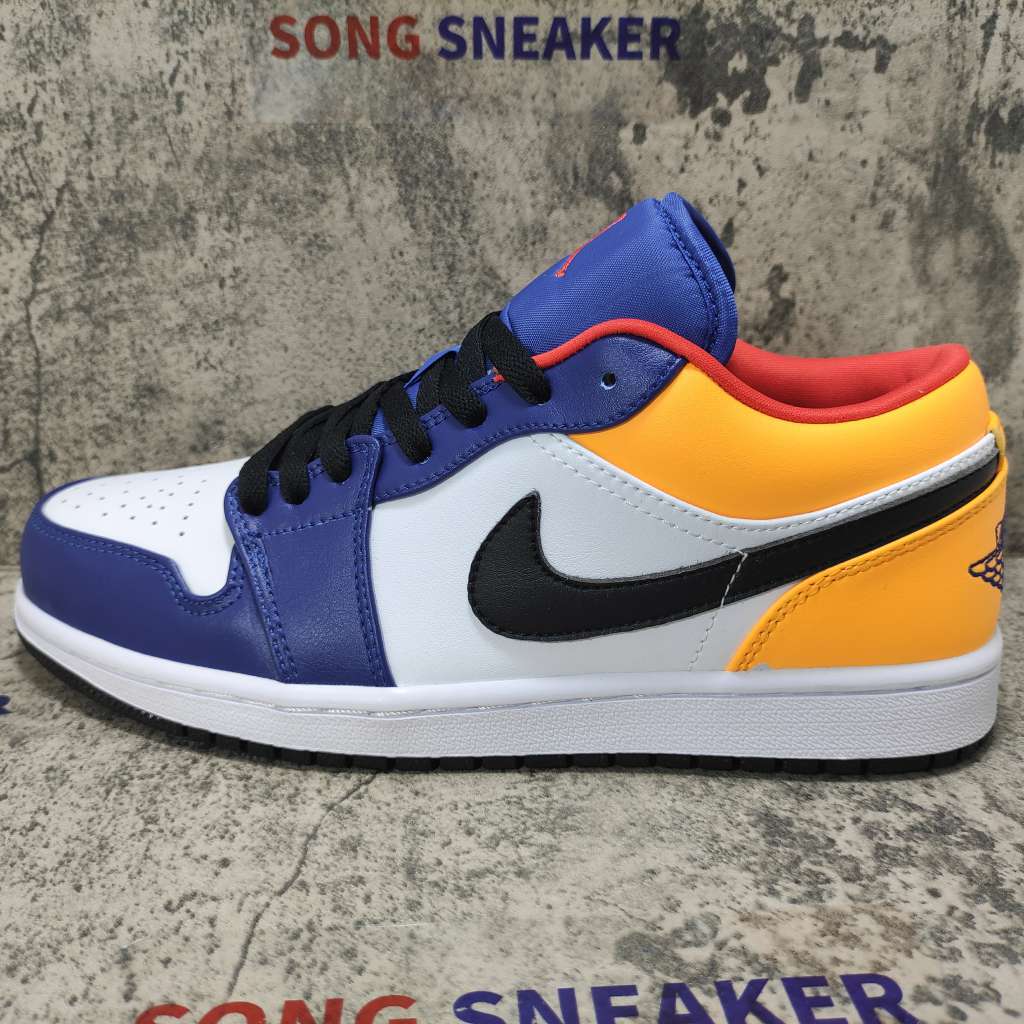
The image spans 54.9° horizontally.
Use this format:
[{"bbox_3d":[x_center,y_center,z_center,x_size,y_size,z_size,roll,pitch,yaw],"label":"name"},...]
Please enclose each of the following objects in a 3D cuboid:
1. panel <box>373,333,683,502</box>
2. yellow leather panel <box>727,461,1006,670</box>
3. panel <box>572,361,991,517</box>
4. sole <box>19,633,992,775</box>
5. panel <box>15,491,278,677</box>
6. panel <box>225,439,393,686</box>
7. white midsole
[{"bbox_3d":[0.003,-0.024,0.256,0.079,0.045,0.027,2,18,7],"label":"panel"},{"bbox_3d":[0.098,0.008,0.275,0.078,0.052,0.077,2,18,7],"label":"yellow leather panel"},{"bbox_3d":[0.073,-0.024,0.266,0.109,0.039,0.075,2,18,7],"label":"panel"},{"bbox_3d":[-0.010,0.040,0.304,0.294,0.031,0.102,2,18,7],"label":"sole"},{"bbox_3d":[-0.105,0.010,0.307,0.100,0.038,0.099,2,18,7],"label":"panel"},{"bbox_3d":[-0.053,0.013,0.264,0.048,0.061,0.030,2,18,7],"label":"panel"},{"bbox_3d":[-0.010,0.032,0.301,0.298,0.040,0.104,2,18,7],"label":"white midsole"}]

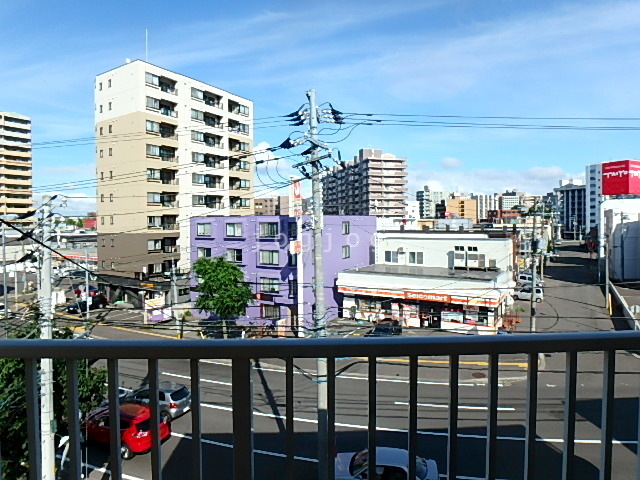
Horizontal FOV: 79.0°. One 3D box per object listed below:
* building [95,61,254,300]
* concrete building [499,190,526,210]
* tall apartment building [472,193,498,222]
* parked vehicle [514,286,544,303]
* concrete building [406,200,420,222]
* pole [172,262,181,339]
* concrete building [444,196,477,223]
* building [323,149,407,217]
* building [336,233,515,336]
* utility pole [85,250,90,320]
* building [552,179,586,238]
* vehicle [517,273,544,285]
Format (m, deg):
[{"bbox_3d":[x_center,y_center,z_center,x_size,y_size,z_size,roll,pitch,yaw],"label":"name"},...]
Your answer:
[{"bbox_3d":[-19.709,-7.197,56.083,9.491,28.414,19.523,2,4,33],"label":"building"},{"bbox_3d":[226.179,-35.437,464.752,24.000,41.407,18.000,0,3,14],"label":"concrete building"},{"bbox_3d":[142.701,-23.598,336.205,17.340,33.322,14.000,0,3,0],"label":"tall apartment building"},{"bbox_3d":[26.024,6.838,48.491,3.520,1.520,1.500,1,3,32],"label":"parked vehicle"},{"bbox_3d":[48.297,-10.485,207.727,8.500,19.698,10.000,0,3,6],"label":"concrete building"},{"bbox_3d":[-11.572,4.872,31.294,0.280,6.304,0.280,-2,3,0],"label":"pole"},{"bbox_3d":[101.734,-17.295,278.076,21.000,25.566,12.000,1,3,25],"label":"concrete building"},{"bbox_3d":[16.882,-17.045,171.240,15.000,36.337,62.000,-1,3,-14],"label":"building"},{"bbox_3d":[13.860,3.250,45.640,15.110,9.000,22.000,1,2,29],"label":"building"},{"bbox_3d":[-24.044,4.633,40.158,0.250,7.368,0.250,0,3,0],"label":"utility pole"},{"bbox_3d":[124.699,-14.442,193.623,15.500,28.143,14.000,1,3,32],"label":"building"},{"bbox_3d":[31.756,6.202,58.565,3.600,1.700,1.550,1,3,32],"label":"vehicle"}]

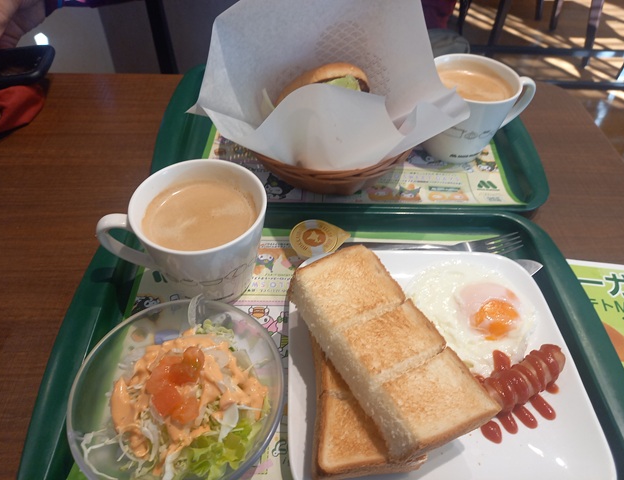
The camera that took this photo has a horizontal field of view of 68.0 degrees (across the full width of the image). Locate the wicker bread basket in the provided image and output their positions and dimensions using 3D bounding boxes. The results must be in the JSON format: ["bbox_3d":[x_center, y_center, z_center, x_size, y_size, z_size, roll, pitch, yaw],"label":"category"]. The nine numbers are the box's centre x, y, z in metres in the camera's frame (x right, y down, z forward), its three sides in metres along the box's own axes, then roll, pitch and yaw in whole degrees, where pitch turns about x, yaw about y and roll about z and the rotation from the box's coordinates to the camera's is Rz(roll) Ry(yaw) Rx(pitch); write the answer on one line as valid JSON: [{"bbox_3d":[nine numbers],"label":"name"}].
[{"bbox_3d":[0.017,-0.100,0.465,0.172,0.044,0.140,1,49,-3],"label":"wicker bread basket"}]

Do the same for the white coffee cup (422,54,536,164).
[{"bbox_3d":[0.169,-0.135,0.481,0.121,0.078,0.092,-11,50,-13],"label":"white coffee cup"}]

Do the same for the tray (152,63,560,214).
[{"bbox_3d":[0.037,-0.113,0.492,0.378,0.023,0.243,2,49,-2],"label":"tray"}]

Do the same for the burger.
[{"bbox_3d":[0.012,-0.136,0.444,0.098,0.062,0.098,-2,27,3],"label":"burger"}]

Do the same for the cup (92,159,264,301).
[{"bbox_3d":[-0.093,0.000,0.345,0.120,0.078,0.092,-2,49,-6],"label":"cup"}]

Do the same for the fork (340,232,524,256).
[{"bbox_3d":[0.093,0.003,0.388,0.176,0.019,0.023,1,49,-3],"label":"fork"}]

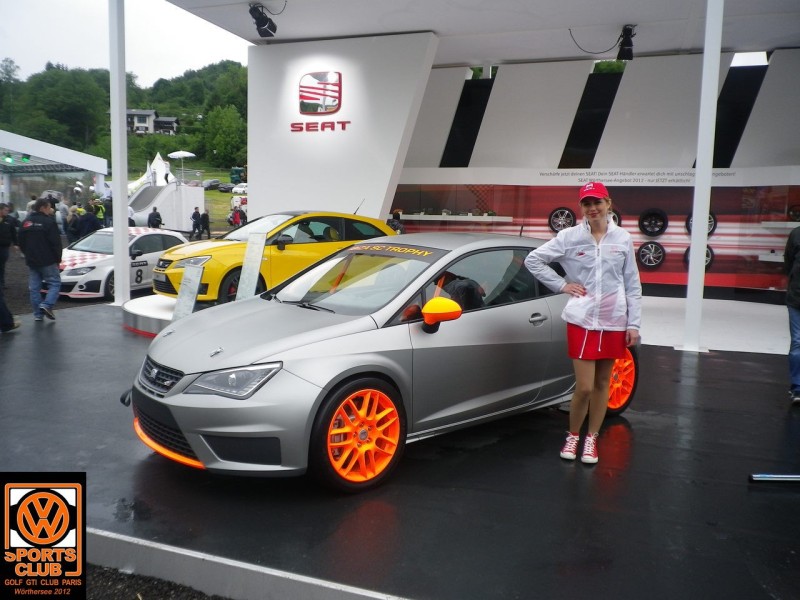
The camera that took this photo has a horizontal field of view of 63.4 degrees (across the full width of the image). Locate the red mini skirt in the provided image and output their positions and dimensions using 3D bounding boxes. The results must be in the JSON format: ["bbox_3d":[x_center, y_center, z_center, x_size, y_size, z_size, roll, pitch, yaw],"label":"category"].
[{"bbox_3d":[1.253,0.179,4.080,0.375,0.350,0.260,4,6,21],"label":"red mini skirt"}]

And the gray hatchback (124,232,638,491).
[{"bbox_3d":[0.172,0.197,4.785,4.029,1.400,1.760,-4,8,-40],"label":"gray hatchback"}]

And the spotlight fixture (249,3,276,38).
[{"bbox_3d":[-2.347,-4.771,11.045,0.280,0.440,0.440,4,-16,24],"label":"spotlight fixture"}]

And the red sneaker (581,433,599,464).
[{"bbox_3d":[1.216,0.928,4.105,0.100,0.132,0.270,3,6,19],"label":"red sneaker"}]

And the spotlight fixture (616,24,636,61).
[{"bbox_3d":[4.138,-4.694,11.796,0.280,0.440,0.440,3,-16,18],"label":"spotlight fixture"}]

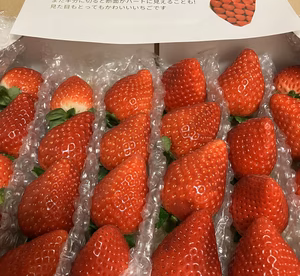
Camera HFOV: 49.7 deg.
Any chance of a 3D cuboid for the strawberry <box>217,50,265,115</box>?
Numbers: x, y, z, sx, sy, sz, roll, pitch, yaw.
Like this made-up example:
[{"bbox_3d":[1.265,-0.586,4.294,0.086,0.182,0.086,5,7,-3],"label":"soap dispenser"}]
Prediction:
[{"bbox_3d":[0.077,-0.046,0.271,0.038,0.037,0.056,9,97,14],"label":"strawberry"}]

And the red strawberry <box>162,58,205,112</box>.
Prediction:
[{"bbox_3d":[0.029,-0.045,0.276,0.038,0.036,0.046,17,98,3],"label":"red strawberry"}]

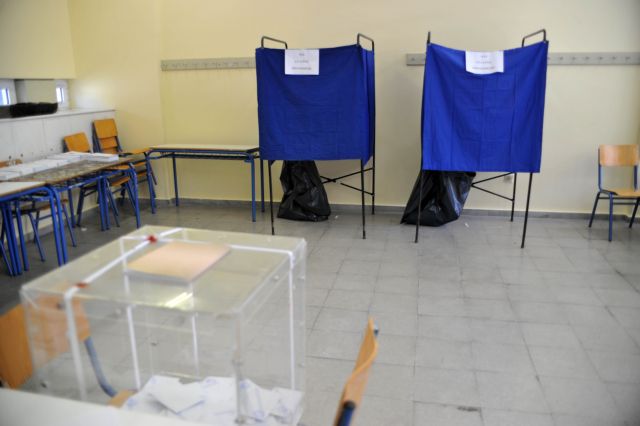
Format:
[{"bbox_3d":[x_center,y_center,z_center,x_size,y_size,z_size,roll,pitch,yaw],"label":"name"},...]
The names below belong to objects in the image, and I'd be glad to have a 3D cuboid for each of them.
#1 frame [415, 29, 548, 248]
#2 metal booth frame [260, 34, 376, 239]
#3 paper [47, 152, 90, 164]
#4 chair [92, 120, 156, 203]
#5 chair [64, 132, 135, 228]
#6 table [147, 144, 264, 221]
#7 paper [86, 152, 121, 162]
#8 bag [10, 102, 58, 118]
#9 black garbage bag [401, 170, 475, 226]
[{"bbox_3d":[1.403,-0.691,4.623,0.950,1.810,0.890,1,15,10],"label":"frame"},{"bbox_3d":[0.040,-0.771,4.986,0.925,1.830,0.890,2,15,12],"label":"metal booth frame"},{"bbox_3d":[-2.544,-0.558,5.085,0.360,0.050,0.230,6,17,25],"label":"paper"},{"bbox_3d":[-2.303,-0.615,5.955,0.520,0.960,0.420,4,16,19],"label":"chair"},{"bbox_3d":[-2.363,-0.364,5.401,0.530,0.930,0.420,0,15,4],"label":"chair"},{"bbox_3d":[-1.298,-0.358,5.668,1.240,0.750,0.470,3,16,17],"label":"table"},{"bbox_3d":[-2.197,-0.560,5.059,0.300,0.045,0.210,6,17,25],"label":"paper"},{"bbox_3d":[-3.257,-1.195,5.699,0.260,0.150,0.580,2,15,12],"label":"bag"},{"bbox_3d":[1.194,-0.251,5.088,0.670,0.720,0.420,2,15,12],"label":"black garbage bag"}]

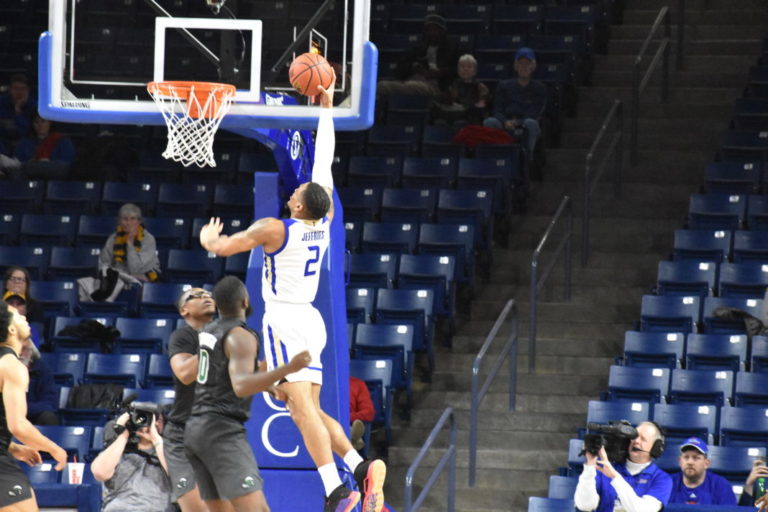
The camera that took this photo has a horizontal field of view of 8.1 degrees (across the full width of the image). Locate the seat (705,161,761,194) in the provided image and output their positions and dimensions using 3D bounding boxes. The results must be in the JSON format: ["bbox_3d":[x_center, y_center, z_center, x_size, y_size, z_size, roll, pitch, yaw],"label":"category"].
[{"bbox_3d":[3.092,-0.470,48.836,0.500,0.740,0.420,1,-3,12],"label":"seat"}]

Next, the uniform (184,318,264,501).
[{"bbox_3d":[-0.874,0.841,29.800,0.350,0.990,0.430,4,-4,-38],"label":"uniform"}]

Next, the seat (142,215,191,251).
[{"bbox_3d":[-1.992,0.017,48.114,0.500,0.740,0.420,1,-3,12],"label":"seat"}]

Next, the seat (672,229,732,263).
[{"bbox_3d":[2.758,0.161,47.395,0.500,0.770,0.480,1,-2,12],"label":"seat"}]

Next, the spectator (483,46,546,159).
[{"bbox_3d":[1.212,-1.336,50.882,0.580,1.250,0.800,1,-2,12],"label":"spectator"}]

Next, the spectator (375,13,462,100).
[{"bbox_3d":[0.302,-1.648,50.630,0.700,1.270,0.800,1,-3,13],"label":"spectator"}]

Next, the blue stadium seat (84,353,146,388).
[{"bbox_3d":[-2.205,1.175,43.836,0.500,0.780,0.500,1,-2,12],"label":"blue stadium seat"}]

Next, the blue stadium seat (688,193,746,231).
[{"bbox_3d":[2.833,-0.126,46.949,0.510,0.820,0.500,1,-3,13],"label":"blue stadium seat"}]

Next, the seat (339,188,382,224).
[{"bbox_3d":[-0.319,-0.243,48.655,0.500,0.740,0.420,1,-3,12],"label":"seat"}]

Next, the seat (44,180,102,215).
[{"bbox_3d":[-2.802,-0.279,48.375,0.500,0.780,0.500,1,-2,12],"label":"seat"}]

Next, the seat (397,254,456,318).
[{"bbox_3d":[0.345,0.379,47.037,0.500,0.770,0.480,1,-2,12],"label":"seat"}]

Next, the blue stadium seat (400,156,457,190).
[{"bbox_3d":[0.330,-0.472,48.347,0.510,0.820,0.500,1,-3,13],"label":"blue stadium seat"}]

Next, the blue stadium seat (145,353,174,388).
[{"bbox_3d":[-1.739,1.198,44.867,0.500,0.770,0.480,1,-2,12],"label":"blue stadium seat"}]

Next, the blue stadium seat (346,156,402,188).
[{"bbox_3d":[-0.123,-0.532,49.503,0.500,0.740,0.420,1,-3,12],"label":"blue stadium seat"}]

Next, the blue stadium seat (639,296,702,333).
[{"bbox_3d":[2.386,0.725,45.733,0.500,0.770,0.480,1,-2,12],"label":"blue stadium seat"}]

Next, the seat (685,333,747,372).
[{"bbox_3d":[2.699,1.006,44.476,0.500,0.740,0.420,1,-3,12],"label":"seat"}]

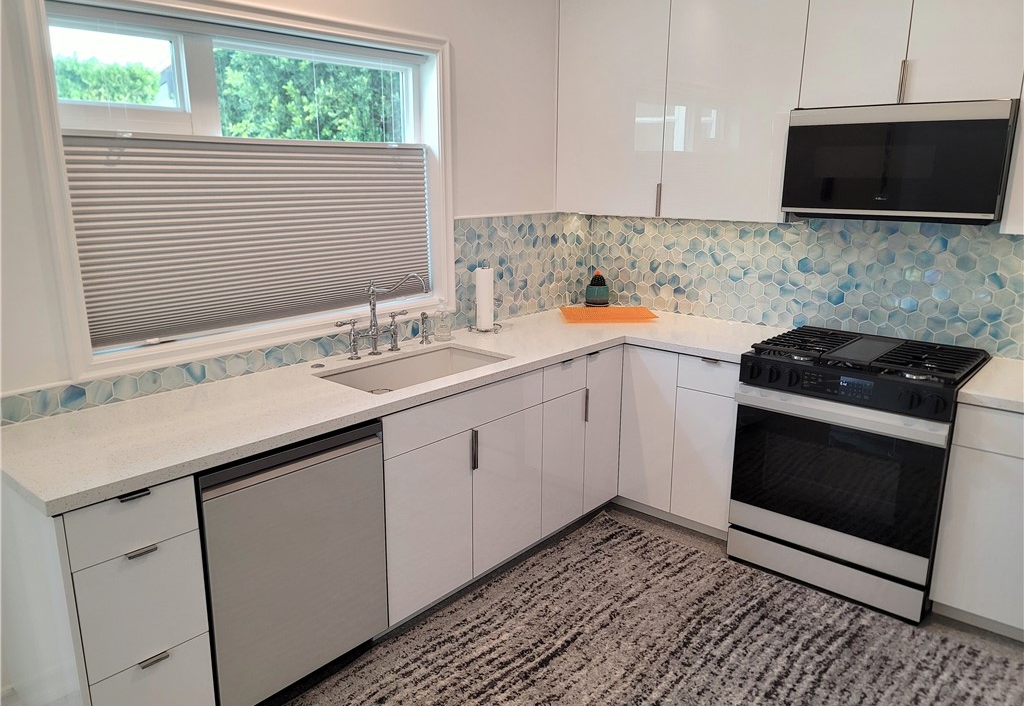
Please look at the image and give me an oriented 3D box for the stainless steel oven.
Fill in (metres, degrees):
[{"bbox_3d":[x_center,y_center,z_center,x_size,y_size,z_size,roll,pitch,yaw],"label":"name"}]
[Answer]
[{"bbox_3d":[1.420,0.451,3.090,0.760,0.940,0.670,12,18,39],"label":"stainless steel oven"}]

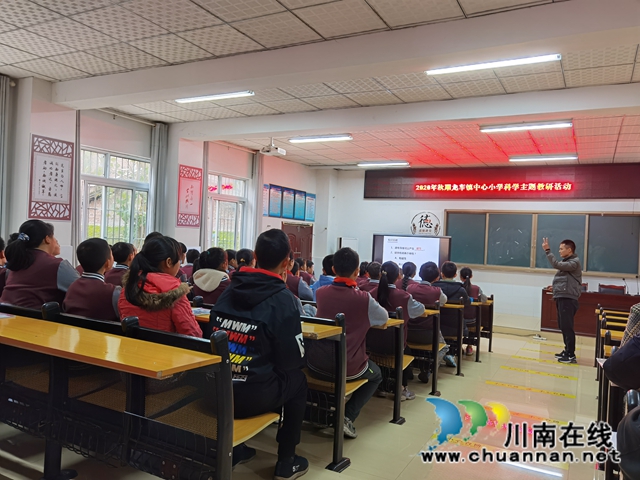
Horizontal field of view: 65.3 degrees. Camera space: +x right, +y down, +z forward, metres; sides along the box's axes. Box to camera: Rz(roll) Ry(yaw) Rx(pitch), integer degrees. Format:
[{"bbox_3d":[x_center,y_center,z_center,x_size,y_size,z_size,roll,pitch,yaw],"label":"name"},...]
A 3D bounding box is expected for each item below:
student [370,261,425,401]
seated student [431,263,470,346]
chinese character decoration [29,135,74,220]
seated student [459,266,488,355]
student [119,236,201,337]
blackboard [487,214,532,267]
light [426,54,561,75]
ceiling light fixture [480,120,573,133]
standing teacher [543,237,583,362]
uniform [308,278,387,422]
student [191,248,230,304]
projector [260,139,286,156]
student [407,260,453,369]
[{"bbox_3d":[0.616,0.758,4.158,0.480,1.160,0.660,3,1,29],"label":"student"},{"bbox_3d":[1.501,0.868,5.861,0.480,1.230,0.660,3,1,29],"label":"seated student"},{"bbox_3d":[-3.338,-0.760,6.256,0.030,1.010,0.550,3,1,29],"label":"chinese character decoration"},{"bbox_3d":[2.008,0.955,6.612,0.420,1.185,0.620,3,1,29],"label":"seated student"},{"bbox_3d":[-0.677,0.560,2.341,0.480,1.145,0.620,3,1,29],"label":"student"},{"bbox_3d":[3.940,0.016,10.409,0.900,1.110,0.050,3,1,29],"label":"blackboard"},{"bbox_3d":[1.547,-1.629,4.592,1.210,0.085,0.110,3,1,29],"label":"light"},{"bbox_3d":[2.857,-1.584,6.964,1.210,0.085,0.110,3,1,29],"label":"ceiling light fixture"},{"bbox_3d":[3.334,0.830,6.850,0.580,1.740,0.520,3,0,14],"label":"standing teacher"},{"bbox_3d":[0.193,0.691,3.009,0.460,0.930,0.610,3,1,29],"label":"uniform"},{"bbox_3d":[-0.770,0.627,3.635,0.460,1.130,0.650,3,1,29],"label":"student"},{"bbox_3d":[-0.735,-1.435,7.643,0.310,0.240,0.270,3,1,29],"label":"projector"},{"bbox_3d":[1.049,0.804,4.819,0.440,1.190,0.630,3,1,29],"label":"student"}]

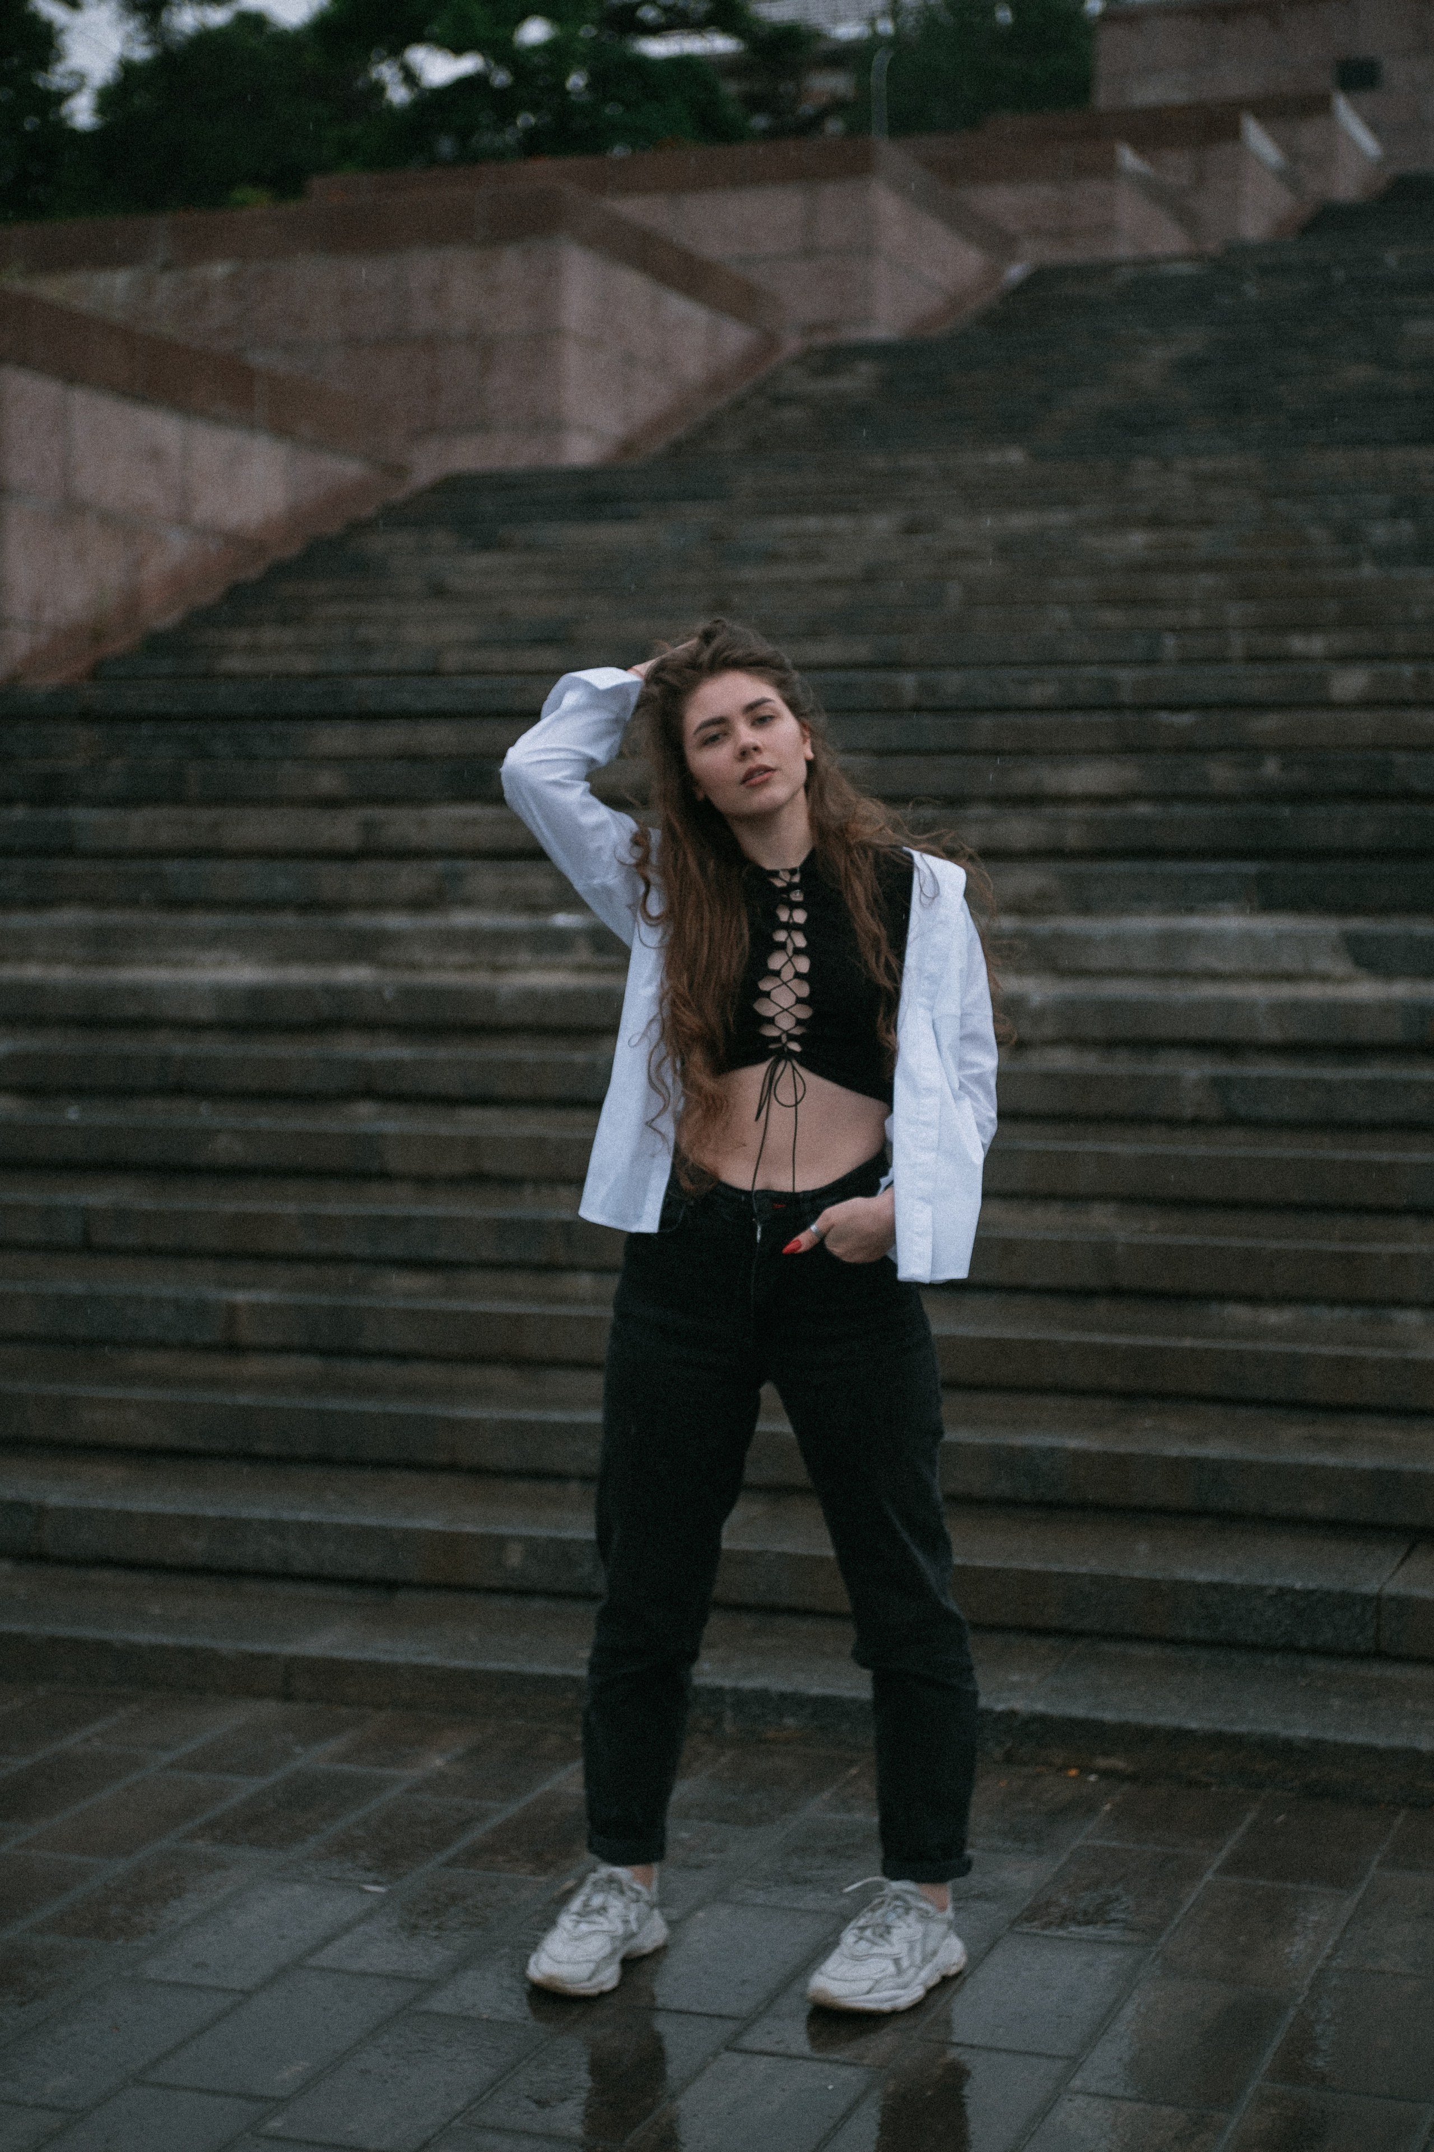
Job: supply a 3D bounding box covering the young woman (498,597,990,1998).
[{"bbox_3d":[0.042,0.286,3.979,0.610,1.690,0.380,1,4,10],"label":"young woman"}]

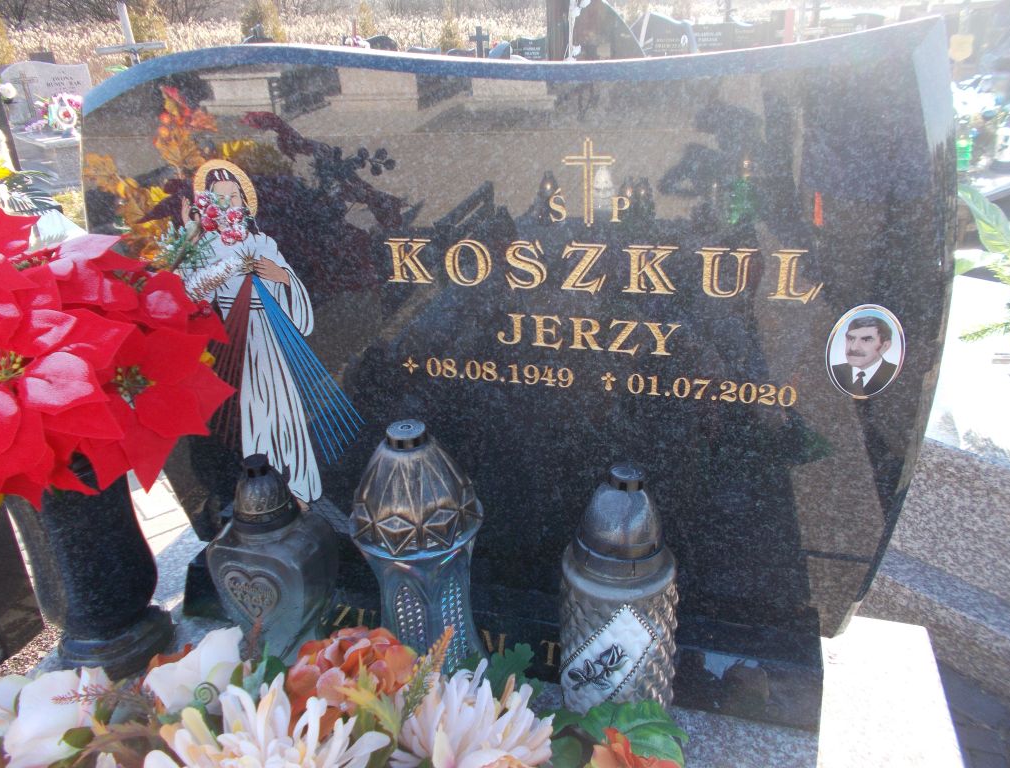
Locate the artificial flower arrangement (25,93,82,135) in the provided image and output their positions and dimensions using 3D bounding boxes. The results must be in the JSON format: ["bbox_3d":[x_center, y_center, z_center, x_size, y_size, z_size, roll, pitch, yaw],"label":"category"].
[{"bbox_3d":[-4.015,-2.427,6.900,0.520,0.380,0.340,-20,30,-32],"label":"artificial flower arrangement"}]

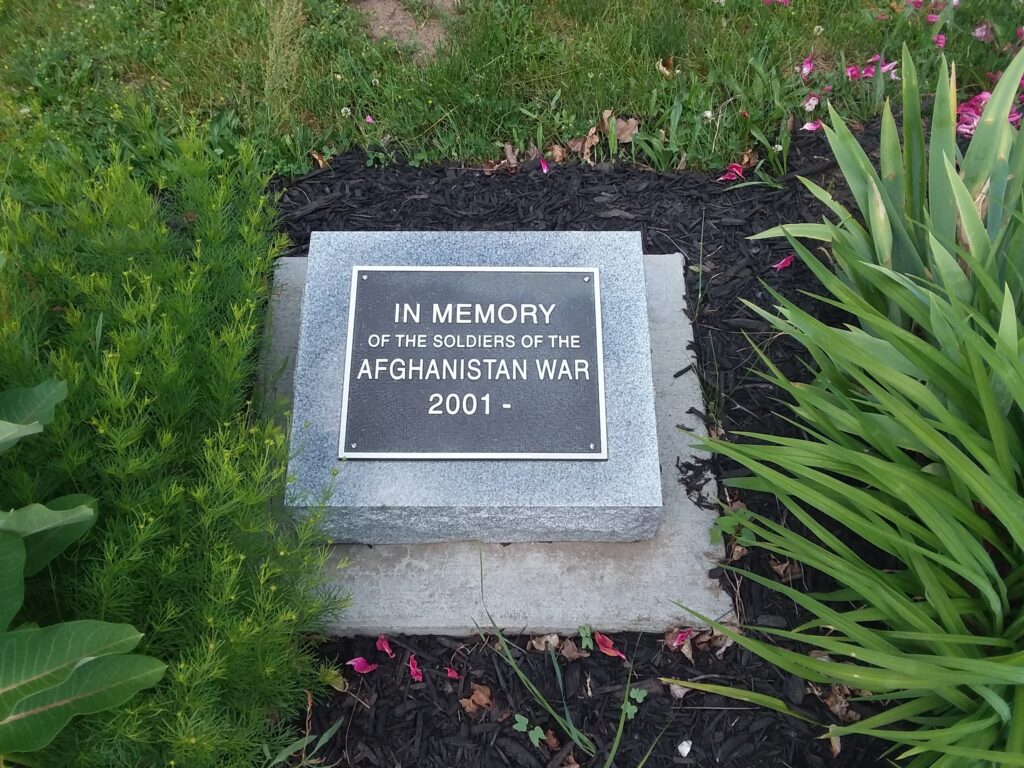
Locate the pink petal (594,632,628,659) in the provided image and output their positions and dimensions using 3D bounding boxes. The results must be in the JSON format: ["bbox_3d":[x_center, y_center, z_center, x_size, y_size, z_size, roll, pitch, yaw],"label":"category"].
[{"bbox_3d":[0.144,0.387,1.271,0.057,0.014,0.020,39,67,19],"label":"pink petal"}]

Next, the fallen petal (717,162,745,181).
[{"bbox_3d":[0.441,-0.425,1.724,0.058,0.022,0.034,-5,60,-3],"label":"fallen petal"}]

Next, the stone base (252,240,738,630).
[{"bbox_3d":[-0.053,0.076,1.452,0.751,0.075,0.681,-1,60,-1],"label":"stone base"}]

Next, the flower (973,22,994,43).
[{"bbox_3d":[1.057,-0.788,1.923,0.048,0.028,0.042,0,60,-1],"label":"flower"}]

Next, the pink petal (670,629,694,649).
[{"bbox_3d":[0.253,0.377,1.271,0.038,0.015,0.015,-35,66,-19],"label":"pink petal"}]

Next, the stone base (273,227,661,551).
[{"bbox_3d":[-0.054,0.001,1.334,0.520,0.205,0.440,0,60,-1],"label":"stone base"}]

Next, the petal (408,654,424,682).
[{"bbox_3d":[-0.140,0.417,1.256,0.017,0.014,0.039,-20,62,-12],"label":"petal"}]

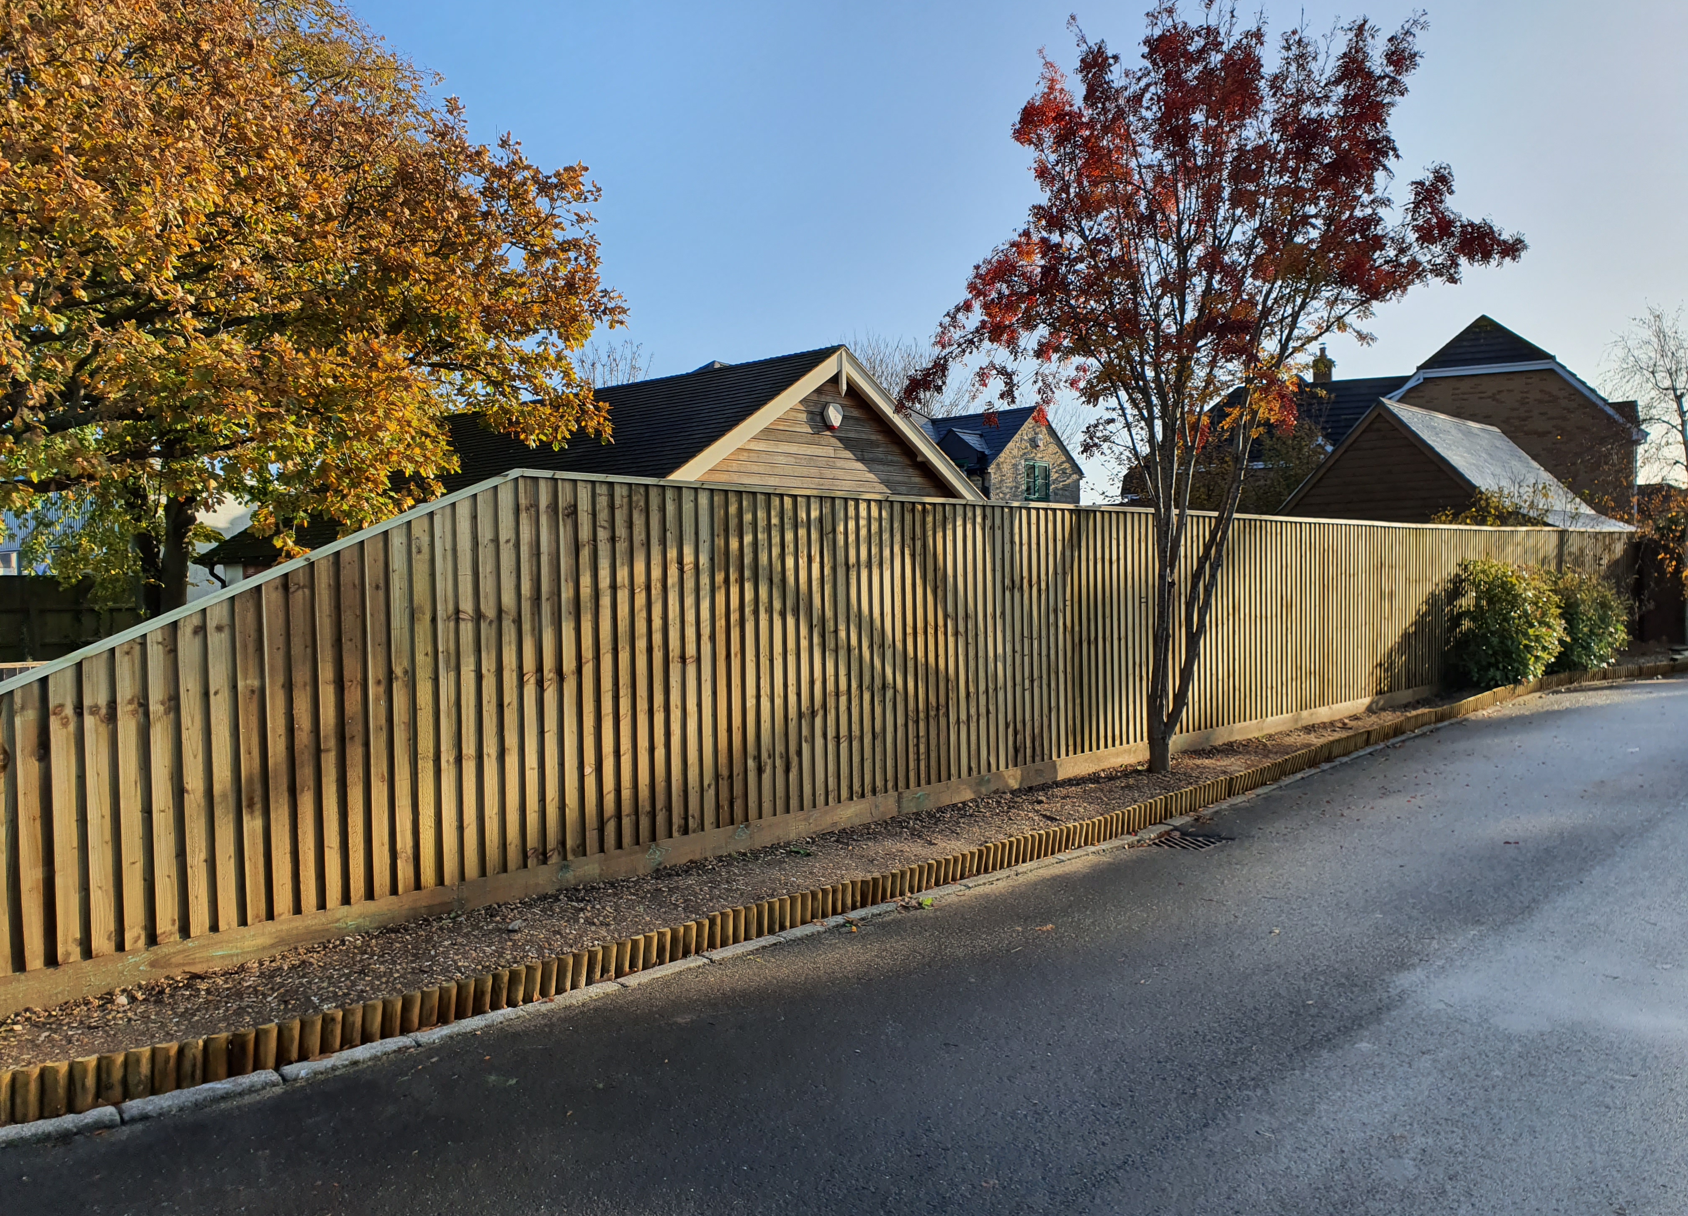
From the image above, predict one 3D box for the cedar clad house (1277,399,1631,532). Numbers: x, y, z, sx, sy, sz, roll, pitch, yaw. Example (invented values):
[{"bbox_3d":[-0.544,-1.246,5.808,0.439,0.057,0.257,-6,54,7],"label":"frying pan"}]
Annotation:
[{"bbox_3d":[10.649,-1.158,22.264,4.700,4.380,6.200,1,2,43],"label":"cedar clad house"}]

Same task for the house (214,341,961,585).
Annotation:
[{"bbox_3d":[-3.518,-0.806,18.187,9.700,4.570,7.440,1,2,43],"label":"house"}]

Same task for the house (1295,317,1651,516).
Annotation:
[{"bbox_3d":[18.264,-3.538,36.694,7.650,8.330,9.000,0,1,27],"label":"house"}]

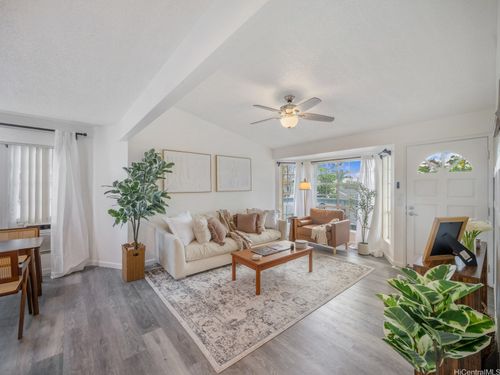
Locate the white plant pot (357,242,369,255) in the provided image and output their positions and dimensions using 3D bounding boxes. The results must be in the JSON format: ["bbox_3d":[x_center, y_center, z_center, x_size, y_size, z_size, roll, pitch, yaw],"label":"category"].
[{"bbox_3d":[2.309,1.240,4.114,0.210,0.205,0.210,0,0,0],"label":"white plant pot"}]

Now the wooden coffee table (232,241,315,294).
[{"bbox_3d":[0.367,1.150,3.075,1.170,0.380,0.555,0,0,-39],"label":"wooden coffee table"}]

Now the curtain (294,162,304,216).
[{"bbox_3d":[1.338,0.342,5.467,0.280,1.997,0.130,0,0,6],"label":"curtain"}]

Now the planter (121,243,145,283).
[{"bbox_3d":[-1.715,1.100,3.001,0.235,0.475,0.250,0,0,-42],"label":"planter"}]

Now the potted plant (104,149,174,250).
[{"bbox_3d":[-1.633,0.163,3.001,0.820,1.470,0.760,0,0,-40],"label":"potted plant"}]

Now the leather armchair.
[{"bbox_3d":[1.646,0.931,4.585,0.720,0.810,0.970,0,0,-40],"label":"leather armchair"}]

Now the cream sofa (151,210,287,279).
[{"bbox_3d":[-0.442,0.938,4.105,2.533,0.804,0.938,0,0,-40],"label":"cream sofa"}]

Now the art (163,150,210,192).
[{"bbox_3d":[-1.214,-0.293,4.048,1.020,0.800,0.035,0,0,-40],"label":"art"}]

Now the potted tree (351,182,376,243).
[{"bbox_3d":[2.317,0.510,4.127,0.420,1.206,0.450,0,0,-40],"label":"potted tree"}]

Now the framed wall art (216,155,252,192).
[{"bbox_3d":[-0.347,-0.308,4.783,1.030,0.810,0.035,0,0,-40],"label":"framed wall art"}]

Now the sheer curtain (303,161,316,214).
[{"bbox_3d":[1.542,0.342,5.239,0.130,1.997,0.360,0,0,-38],"label":"sheer curtain"}]

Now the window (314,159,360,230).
[{"bbox_3d":[2.021,0.171,4.806,0.100,1.635,1.240,0,0,-38],"label":"window"}]

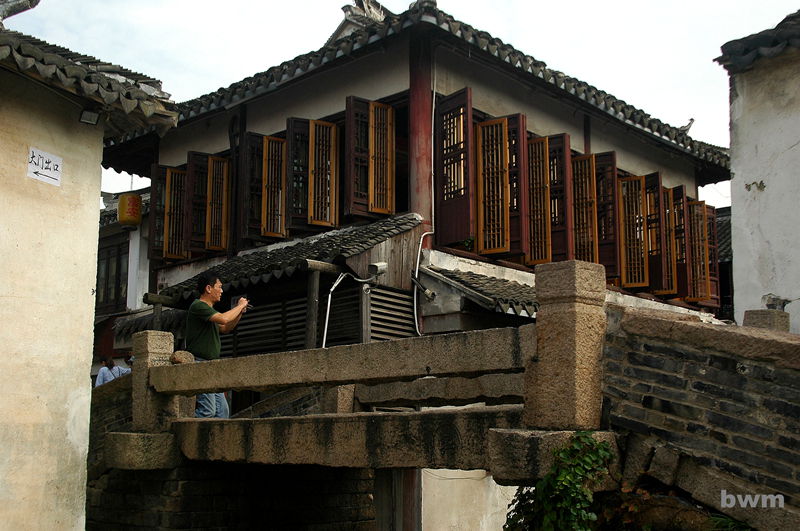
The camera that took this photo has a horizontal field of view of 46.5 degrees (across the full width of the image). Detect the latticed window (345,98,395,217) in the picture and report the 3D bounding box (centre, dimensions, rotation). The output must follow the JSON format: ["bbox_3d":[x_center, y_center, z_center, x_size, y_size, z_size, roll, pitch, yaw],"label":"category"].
[{"bbox_3d":[-0.328,-1.213,10.268,0.480,1.330,0.220,7,-14,-32],"label":"latticed window"}]

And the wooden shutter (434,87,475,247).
[{"bbox_3d":[0.577,-1.060,10.039,0.450,1.660,0.070,-10,-15,40],"label":"wooden shutter"}]

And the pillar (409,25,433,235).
[{"bbox_3d":[0.227,-1.438,10.064,0.230,2.441,0.230,1,-12,-2],"label":"pillar"}]

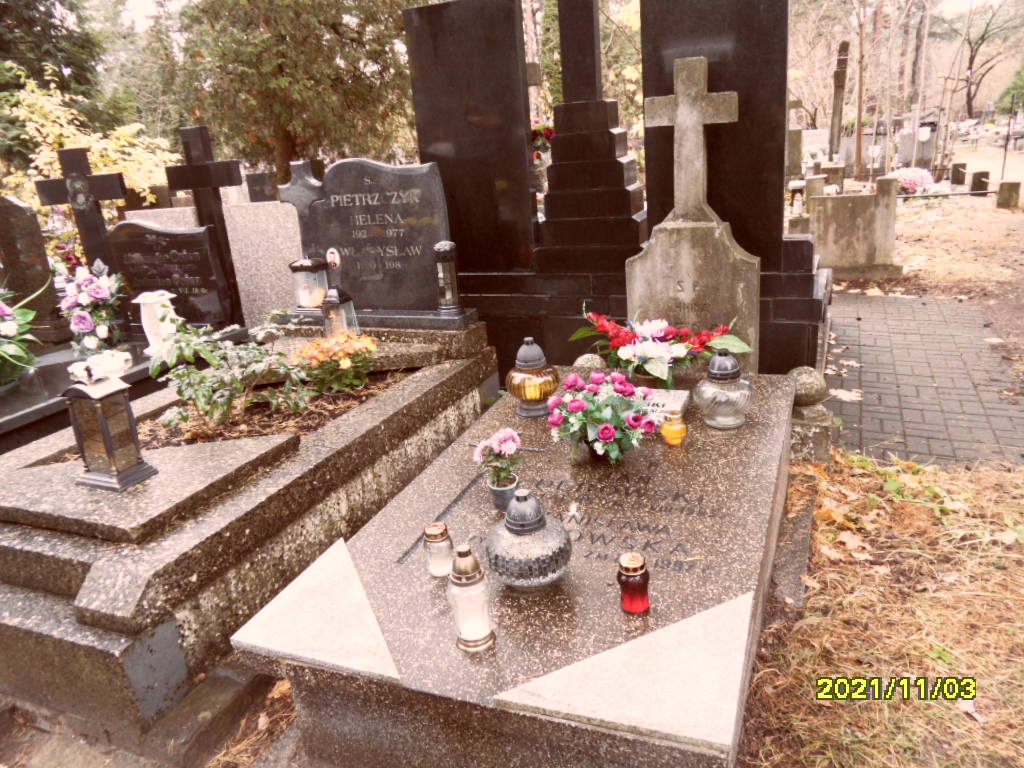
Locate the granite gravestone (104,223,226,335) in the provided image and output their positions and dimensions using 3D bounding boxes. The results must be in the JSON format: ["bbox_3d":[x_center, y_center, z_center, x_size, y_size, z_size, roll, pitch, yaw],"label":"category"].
[{"bbox_3d":[-2.025,-0.657,4.200,0.778,0.614,0.080,3,19,22],"label":"granite gravestone"}]

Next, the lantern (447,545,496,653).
[{"bbox_3d":[-0.080,0.409,1.378,0.088,0.215,0.088,-3,17,3],"label":"lantern"}]

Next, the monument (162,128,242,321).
[{"bbox_3d":[-1.740,-0.886,4.142,0.494,1.142,0.100,3,19,22],"label":"monument"}]

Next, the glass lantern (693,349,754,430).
[{"bbox_3d":[0.777,0.009,2.582,0.222,0.276,0.222,4,20,21],"label":"glass lantern"}]

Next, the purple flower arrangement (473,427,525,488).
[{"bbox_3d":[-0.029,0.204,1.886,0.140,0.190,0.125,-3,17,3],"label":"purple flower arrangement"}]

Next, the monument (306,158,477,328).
[{"bbox_3d":[-0.725,-0.775,3.920,1.020,0.910,0.200,4,20,21],"label":"monument"}]

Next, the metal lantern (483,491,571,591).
[{"bbox_3d":[0.035,0.382,1.808,0.221,0.241,0.221,-4,19,1],"label":"metal lantern"}]

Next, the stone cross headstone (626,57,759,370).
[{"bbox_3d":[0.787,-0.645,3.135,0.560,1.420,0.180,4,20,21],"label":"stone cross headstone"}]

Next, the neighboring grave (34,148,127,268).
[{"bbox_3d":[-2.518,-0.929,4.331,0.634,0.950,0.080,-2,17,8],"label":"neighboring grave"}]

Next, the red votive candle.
[{"bbox_3d":[0.288,0.462,1.675,0.076,0.138,0.076,4,20,21],"label":"red votive candle"}]

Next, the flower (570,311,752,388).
[{"bbox_3d":[0.627,-0.136,2.976,0.690,0.302,0.320,4,20,21],"label":"flower"}]

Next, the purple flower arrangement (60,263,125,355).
[{"bbox_3d":[-2.233,-0.412,3.770,0.360,0.490,0.300,4,20,21],"label":"purple flower arrangement"}]

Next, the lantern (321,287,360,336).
[{"bbox_3d":[-0.883,-0.335,3.645,0.145,0.305,0.140,2,18,18],"label":"lantern"}]

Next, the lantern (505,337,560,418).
[{"bbox_3d":[0.073,-0.035,2.842,0.218,0.304,0.218,-4,19,1],"label":"lantern"}]

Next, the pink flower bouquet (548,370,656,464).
[{"bbox_3d":[0.260,0.085,2.123,0.330,0.265,0.300,-3,17,3],"label":"pink flower bouquet"}]

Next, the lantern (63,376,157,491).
[{"bbox_3d":[-1.229,0.150,2.152,0.197,0.305,0.149,3,19,22],"label":"lantern"}]

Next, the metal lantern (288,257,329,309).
[{"bbox_3d":[-1.114,-0.535,3.876,0.155,0.295,0.145,2,18,18],"label":"metal lantern"}]

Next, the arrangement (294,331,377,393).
[{"bbox_3d":[-0.881,-0.116,3.470,0.390,0.260,0.380,4,20,21],"label":"arrangement"}]

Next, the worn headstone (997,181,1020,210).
[{"bbox_3d":[8.458,-3.202,12.056,0.310,0.400,0.250,0,18,13],"label":"worn headstone"}]

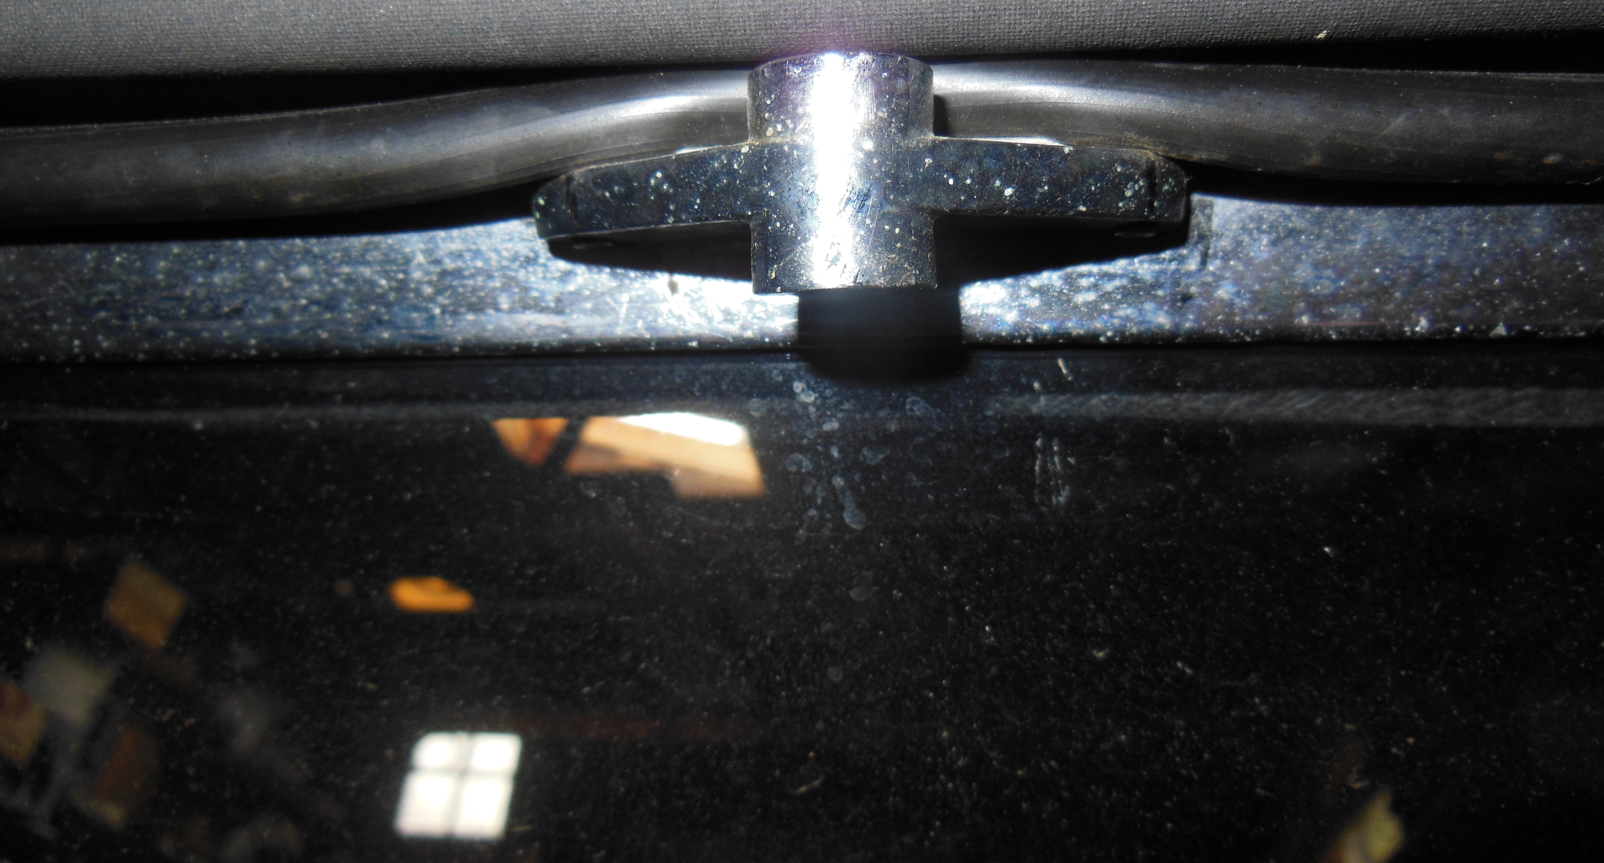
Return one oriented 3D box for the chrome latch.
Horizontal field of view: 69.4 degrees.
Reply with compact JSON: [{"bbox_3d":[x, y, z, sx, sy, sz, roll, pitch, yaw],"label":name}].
[{"bbox_3d":[0.005,-0.026,0.122,0.074,0.022,0.031,-1,7,5],"label":"chrome latch"}]

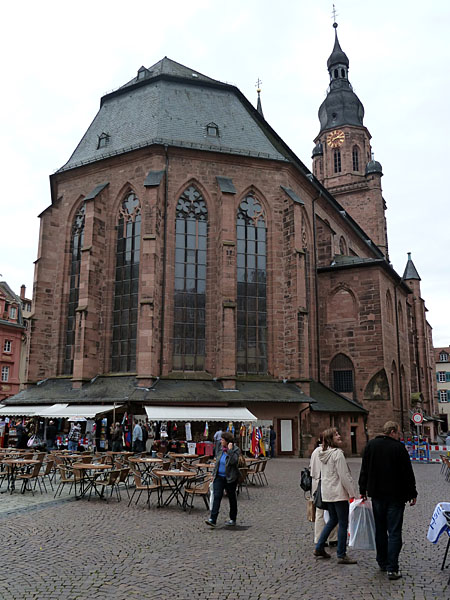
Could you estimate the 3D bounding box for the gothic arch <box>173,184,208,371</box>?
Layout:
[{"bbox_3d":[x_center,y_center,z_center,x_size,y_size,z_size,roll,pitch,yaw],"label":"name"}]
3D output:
[{"bbox_3d":[-2.170,-1.637,32.868,2.120,12.150,0.400,4,-14,-16],"label":"gothic arch"}]

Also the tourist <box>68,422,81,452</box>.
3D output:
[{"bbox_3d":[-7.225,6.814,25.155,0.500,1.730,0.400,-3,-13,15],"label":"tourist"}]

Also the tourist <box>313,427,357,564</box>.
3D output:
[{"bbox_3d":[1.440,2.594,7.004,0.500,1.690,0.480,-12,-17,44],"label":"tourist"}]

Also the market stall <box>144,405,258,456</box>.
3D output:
[{"bbox_3d":[-1.246,6.918,26.498,5.640,2.780,2.100,3,-13,-15],"label":"market stall"}]

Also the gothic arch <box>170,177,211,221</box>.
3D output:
[{"bbox_3d":[-2.165,-6.508,33.613,2.780,2.890,0.500,3,-13,-15],"label":"gothic arch"}]

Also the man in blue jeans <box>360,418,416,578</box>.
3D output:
[{"bbox_3d":[1.947,2.422,6.409,0.630,1.800,0.430,-2,-12,12],"label":"man in blue jeans"}]

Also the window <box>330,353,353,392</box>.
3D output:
[{"bbox_3d":[8.220,5.177,36.511,1.680,3.050,0.400,-7,-15,27],"label":"window"}]

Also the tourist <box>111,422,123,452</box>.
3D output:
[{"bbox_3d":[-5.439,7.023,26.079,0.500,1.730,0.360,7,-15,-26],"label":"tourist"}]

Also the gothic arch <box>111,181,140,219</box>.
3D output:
[{"bbox_3d":[-6.450,-6.487,34.254,2.200,2.750,0.400,-7,-15,27],"label":"gothic arch"}]

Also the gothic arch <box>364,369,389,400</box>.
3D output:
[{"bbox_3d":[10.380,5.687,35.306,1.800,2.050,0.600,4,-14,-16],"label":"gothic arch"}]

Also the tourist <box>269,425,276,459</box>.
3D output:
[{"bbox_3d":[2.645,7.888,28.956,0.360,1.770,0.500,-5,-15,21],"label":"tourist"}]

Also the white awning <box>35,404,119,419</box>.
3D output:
[{"bbox_3d":[-7.980,6.041,27.964,4.600,0.740,1.950,-7,-15,27],"label":"white awning"}]

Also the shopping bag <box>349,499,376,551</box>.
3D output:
[{"bbox_3d":[1.700,2.766,6.428,0.350,0.587,0.180,0,-14,0],"label":"shopping bag"}]

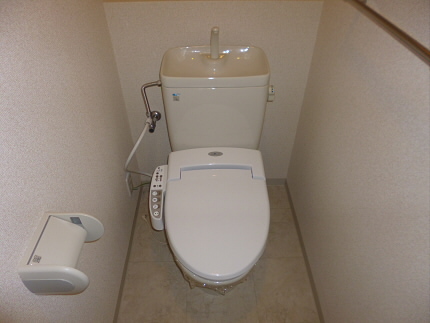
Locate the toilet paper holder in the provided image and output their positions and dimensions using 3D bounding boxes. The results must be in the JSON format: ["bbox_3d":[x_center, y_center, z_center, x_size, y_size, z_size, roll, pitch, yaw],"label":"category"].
[{"bbox_3d":[-0.342,0.214,0.701,0.127,0.106,0.148,-1,42,-1],"label":"toilet paper holder"}]

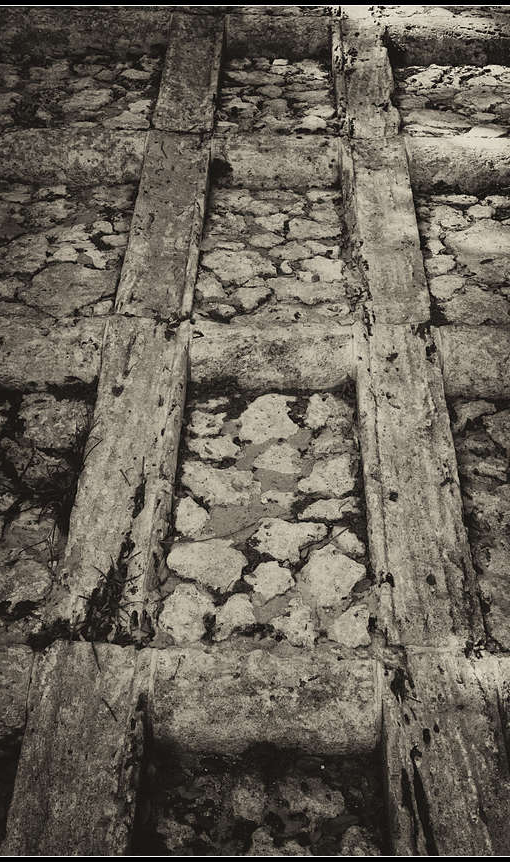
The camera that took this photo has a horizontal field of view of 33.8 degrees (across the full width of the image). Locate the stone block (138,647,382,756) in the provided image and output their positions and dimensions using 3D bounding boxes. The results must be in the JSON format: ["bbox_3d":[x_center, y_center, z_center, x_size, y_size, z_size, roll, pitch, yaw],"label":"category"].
[{"bbox_3d":[0.015,0.539,1.634,0.452,0.140,0.170,2,37,-1],"label":"stone block"}]

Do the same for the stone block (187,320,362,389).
[{"bbox_3d":[0.044,-0.189,2.237,0.448,0.150,0.160,1,34,1],"label":"stone block"}]

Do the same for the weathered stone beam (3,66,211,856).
[{"bbox_3d":[-0.280,-0.192,2.245,0.220,0.120,2.962,2,50,-1],"label":"weathered stone beam"}]

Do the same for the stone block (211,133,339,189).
[{"bbox_3d":[0.066,-0.900,2.836,0.432,0.140,0.170,2,37,-1],"label":"stone block"}]

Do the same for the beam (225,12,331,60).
[{"bbox_3d":[0.092,-1.604,3.424,0.432,0.140,0.170,2,37,-1],"label":"beam"}]

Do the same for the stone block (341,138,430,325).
[{"bbox_3d":[0.395,-0.606,2.619,0.210,0.120,0.927,2,50,-1],"label":"stone block"}]

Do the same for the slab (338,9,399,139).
[{"bbox_3d":[0.426,-1.353,3.288,0.228,0.130,1.020,1,49,1],"label":"slab"}]

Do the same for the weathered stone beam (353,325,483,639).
[{"bbox_3d":[0.362,0.112,1.967,0.198,0.140,0.920,2,50,0],"label":"weathered stone beam"}]

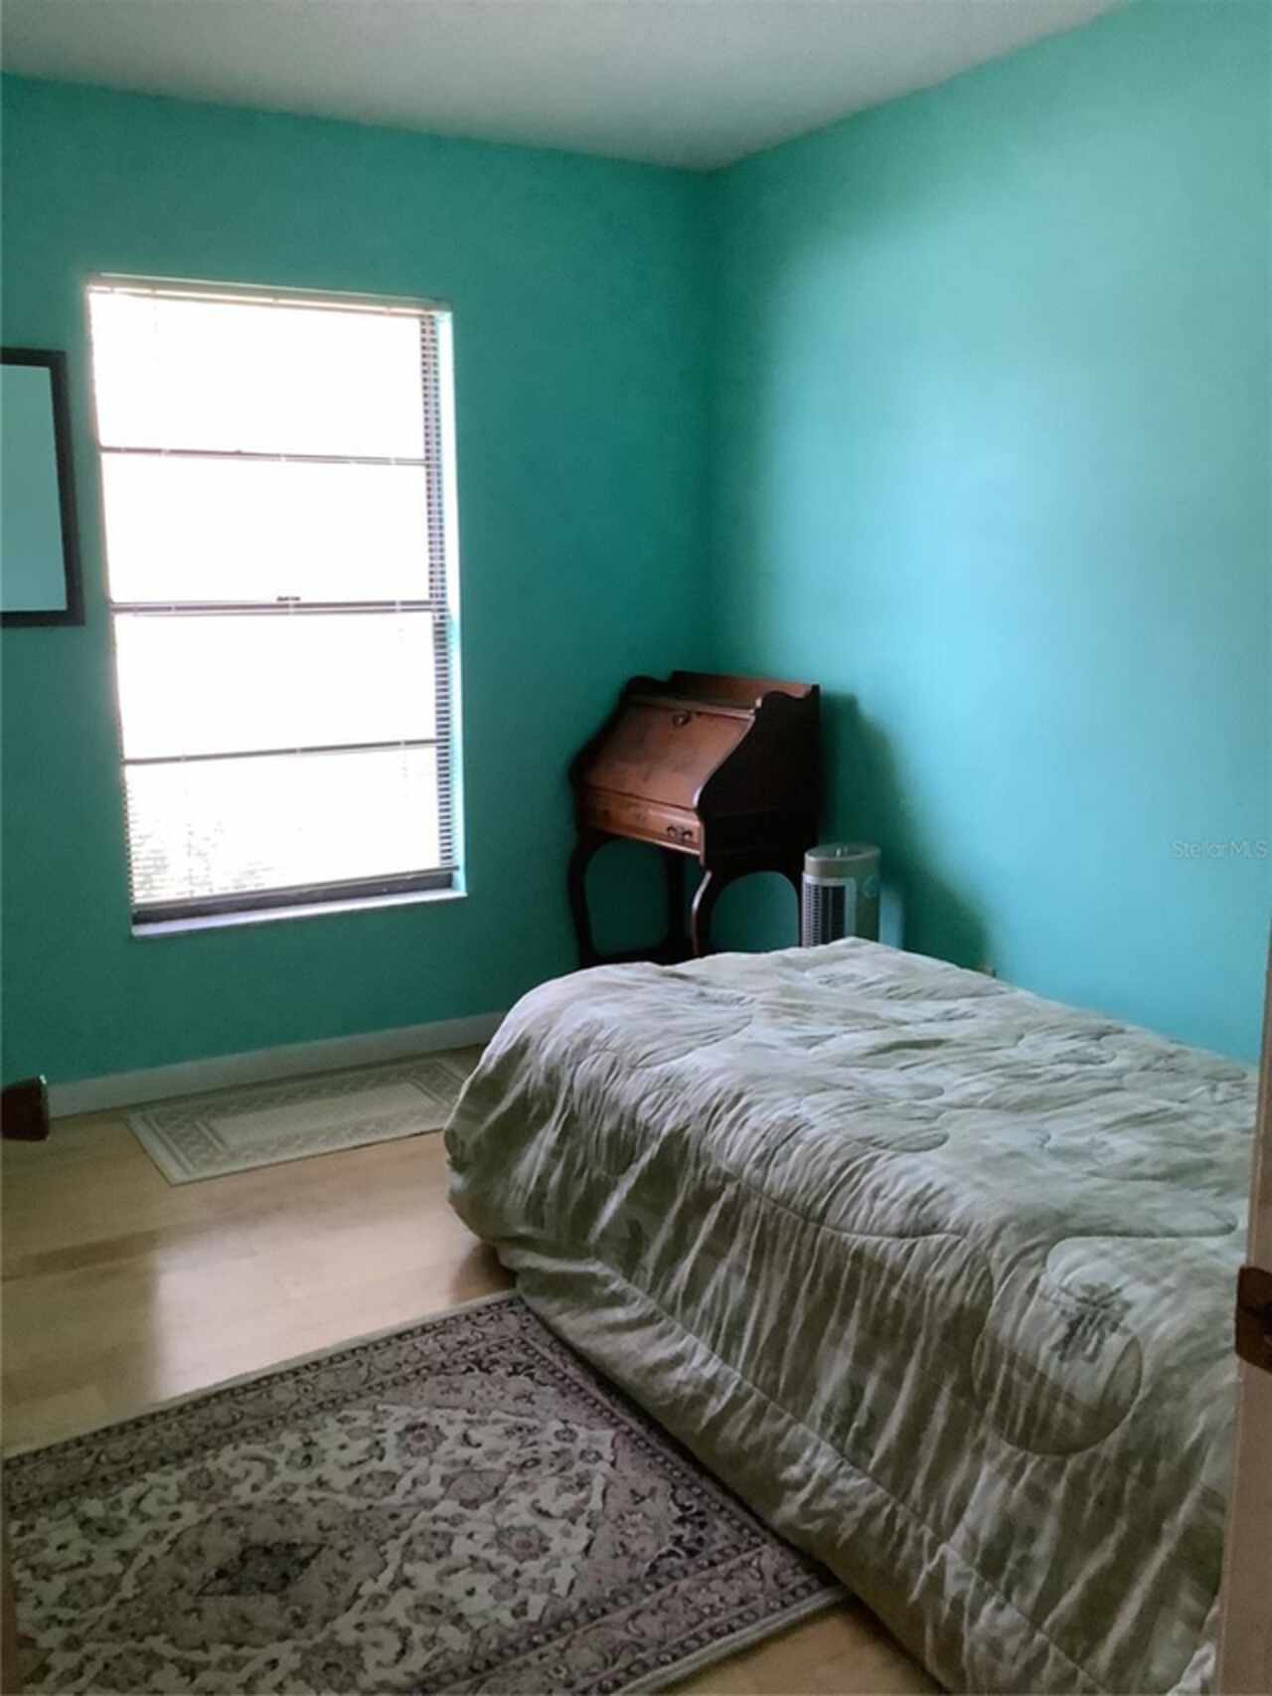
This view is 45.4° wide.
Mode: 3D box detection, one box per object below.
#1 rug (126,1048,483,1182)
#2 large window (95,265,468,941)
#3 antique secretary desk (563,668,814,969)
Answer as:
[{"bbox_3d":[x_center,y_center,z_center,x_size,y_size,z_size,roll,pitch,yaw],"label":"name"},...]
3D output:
[{"bbox_3d":[-0.793,0.667,3.835,0.880,0.010,0.520,-6,13,-29],"label":"rug"},{"bbox_3d":[-0.888,-0.601,3.921,0.905,1.565,0.110,-6,13,-29],"label":"large window"},{"bbox_3d":[0.132,0.069,4.187,0.405,1.047,0.610,-8,14,-36],"label":"antique secretary desk"}]

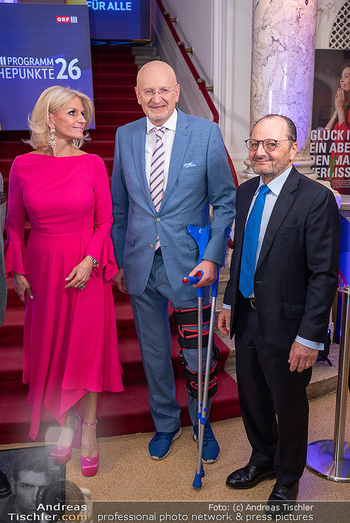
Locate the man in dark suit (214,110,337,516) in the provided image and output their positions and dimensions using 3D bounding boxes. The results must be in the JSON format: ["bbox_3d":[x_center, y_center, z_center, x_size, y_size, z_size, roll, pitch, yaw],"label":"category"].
[{"bbox_3d":[0.438,0.223,2.288,0.540,1.660,0.370,10,16,44],"label":"man in dark suit"}]

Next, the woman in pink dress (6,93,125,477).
[{"bbox_3d":[-0.514,0.116,2.499,0.540,1.810,0.420,-2,11,-5],"label":"woman in pink dress"}]

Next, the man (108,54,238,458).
[{"bbox_3d":[-0.005,0.053,2.542,0.560,1.910,0.420,4,18,17],"label":"man"}]

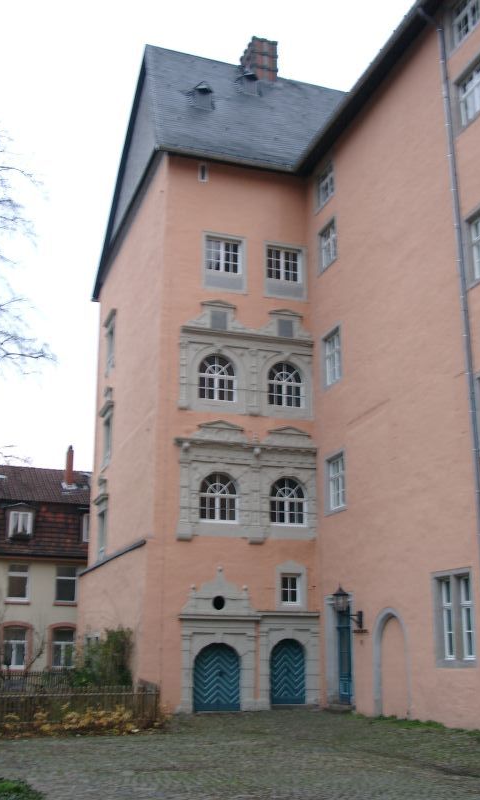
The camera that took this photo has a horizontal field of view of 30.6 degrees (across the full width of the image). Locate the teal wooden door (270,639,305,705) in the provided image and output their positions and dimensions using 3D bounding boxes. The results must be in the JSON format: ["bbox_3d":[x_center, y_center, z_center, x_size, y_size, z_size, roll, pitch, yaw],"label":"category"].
[{"bbox_3d":[1.697,9.517,30.824,1.299,2.213,0.150,6,-18,-18],"label":"teal wooden door"}]

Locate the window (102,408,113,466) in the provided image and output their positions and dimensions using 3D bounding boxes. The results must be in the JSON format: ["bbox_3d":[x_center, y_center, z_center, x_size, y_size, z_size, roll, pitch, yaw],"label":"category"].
[{"bbox_3d":[-5.515,1.612,36.542,0.200,2.120,1.200,7,-19,-20],"label":"window"}]

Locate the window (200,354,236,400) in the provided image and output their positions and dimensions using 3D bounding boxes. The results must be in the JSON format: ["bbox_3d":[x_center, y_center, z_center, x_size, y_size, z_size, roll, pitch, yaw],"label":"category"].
[{"bbox_3d":[-0.766,-0.777,30.262,1.340,1.620,0.200,6,-18,-16],"label":"window"}]

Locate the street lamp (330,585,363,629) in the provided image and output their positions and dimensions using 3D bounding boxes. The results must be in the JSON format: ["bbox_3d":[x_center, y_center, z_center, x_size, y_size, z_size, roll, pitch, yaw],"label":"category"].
[{"bbox_3d":[3.442,6.620,28.174,0.923,1.366,0.464,5,-17,-16],"label":"street lamp"}]

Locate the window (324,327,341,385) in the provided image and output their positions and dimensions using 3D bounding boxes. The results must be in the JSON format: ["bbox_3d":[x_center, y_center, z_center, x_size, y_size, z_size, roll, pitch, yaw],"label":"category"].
[{"bbox_3d":[3.160,-1.479,30.076,0.200,1.770,1.200,6,-18,-17],"label":"window"}]

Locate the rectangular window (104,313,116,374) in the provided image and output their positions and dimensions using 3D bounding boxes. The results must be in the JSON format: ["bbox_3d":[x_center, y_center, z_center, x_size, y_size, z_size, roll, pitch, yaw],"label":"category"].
[{"bbox_3d":[-6.368,-2.801,43.434,0.300,2.955,1.901,6,-18,-18],"label":"rectangular window"}]

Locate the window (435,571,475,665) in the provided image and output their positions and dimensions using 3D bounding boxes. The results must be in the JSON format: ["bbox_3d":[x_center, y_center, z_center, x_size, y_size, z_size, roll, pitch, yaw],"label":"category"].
[{"bbox_3d":[5.156,5.273,21.207,0.200,2.120,1.500,6,-18,-17],"label":"window"}]

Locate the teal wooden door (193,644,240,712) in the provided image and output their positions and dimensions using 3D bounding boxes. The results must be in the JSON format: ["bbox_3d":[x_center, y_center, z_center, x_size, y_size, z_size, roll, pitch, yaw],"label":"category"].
[{"bbox_3d":[-0.787,9.465,29.976,1.659,2.223,0.150,6,-18,-18],"label":"teal wooden door"}]

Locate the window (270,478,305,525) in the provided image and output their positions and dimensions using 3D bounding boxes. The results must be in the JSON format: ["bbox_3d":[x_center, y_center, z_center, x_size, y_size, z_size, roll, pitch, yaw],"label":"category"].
[{"bbox_3d":[1.604,3.429,29.685,1.240,1.570,0.200,6,-18,-16],"label":"window"}]

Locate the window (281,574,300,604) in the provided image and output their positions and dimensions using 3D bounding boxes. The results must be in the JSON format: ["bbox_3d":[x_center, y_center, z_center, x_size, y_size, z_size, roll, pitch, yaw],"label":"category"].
[{"bbox_3d":[1.657,6.220,28.828,0.670,0.940,0.200,6,-18,-16],"label":"window"}]

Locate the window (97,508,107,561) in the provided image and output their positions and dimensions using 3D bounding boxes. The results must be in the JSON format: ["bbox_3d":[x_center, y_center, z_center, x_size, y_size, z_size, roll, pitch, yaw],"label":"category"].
[{"bbox_3d":[-5.591,5.437,35.439,0.200,1.970,1.200,7,-19,-20],"label":"window"}]

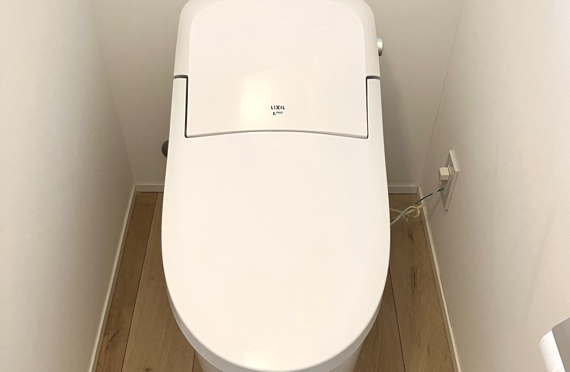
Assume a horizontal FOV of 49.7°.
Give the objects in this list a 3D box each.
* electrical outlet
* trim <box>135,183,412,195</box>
[{"bbox_3d":[0.368,-0.010,1.380,0.010,0.120,0.070,0,45,0],"label":"electrical outlet"},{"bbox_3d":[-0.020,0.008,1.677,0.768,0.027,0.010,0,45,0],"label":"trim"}]

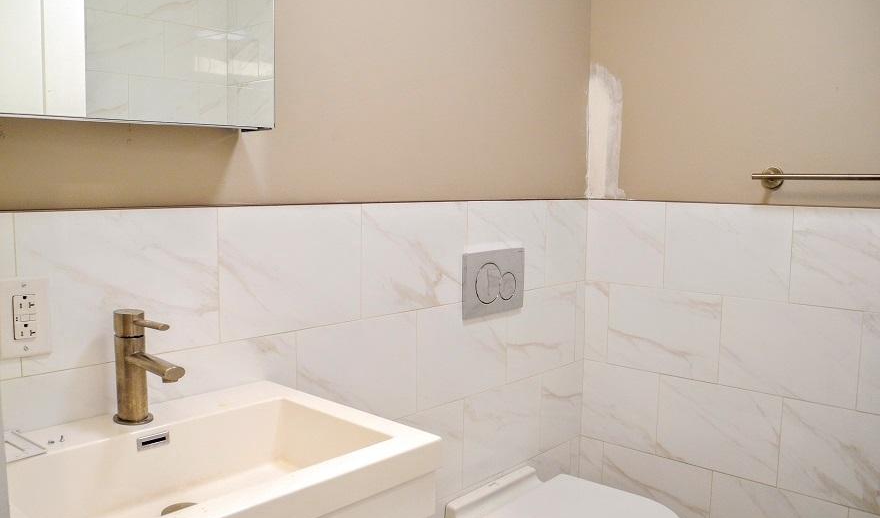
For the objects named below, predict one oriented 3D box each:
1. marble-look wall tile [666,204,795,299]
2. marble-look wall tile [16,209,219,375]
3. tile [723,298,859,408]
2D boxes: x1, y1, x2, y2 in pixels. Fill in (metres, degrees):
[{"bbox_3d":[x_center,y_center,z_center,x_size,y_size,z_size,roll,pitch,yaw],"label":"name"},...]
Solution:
[{"bbox_3d":[0.765,-0.025,1.909,0.339,0.251,0.010,5,8,44],"label":"marble-look wall tile"},{"bbox_3d":[-0.526,0.043,1.201,0.009,0.250,0.333,7,9,44],"label":"marble-look wall tile"},{"bbox_3d":[0.899,0.237,1.846,0.333,0.244,0.009,6,8,40],"label":"tile"}]

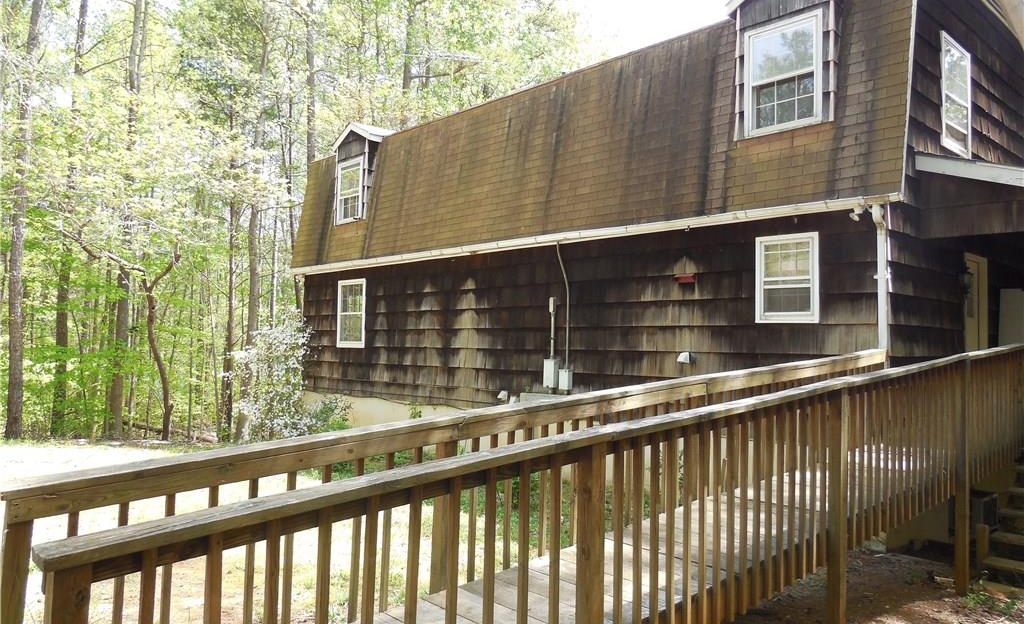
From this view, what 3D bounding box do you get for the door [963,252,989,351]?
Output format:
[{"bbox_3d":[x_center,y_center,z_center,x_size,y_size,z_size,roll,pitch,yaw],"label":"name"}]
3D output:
[{"bbox_3d":[6.545,0.276,10.504,1.020,2.100,0.120,4,-4,-43],"label":"door"}]

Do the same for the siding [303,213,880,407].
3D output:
[{"bbox_3d":[-0.426,0.348,12.953,0.150,2.800,13.250,4,-4,-43],"label":"siding"}]

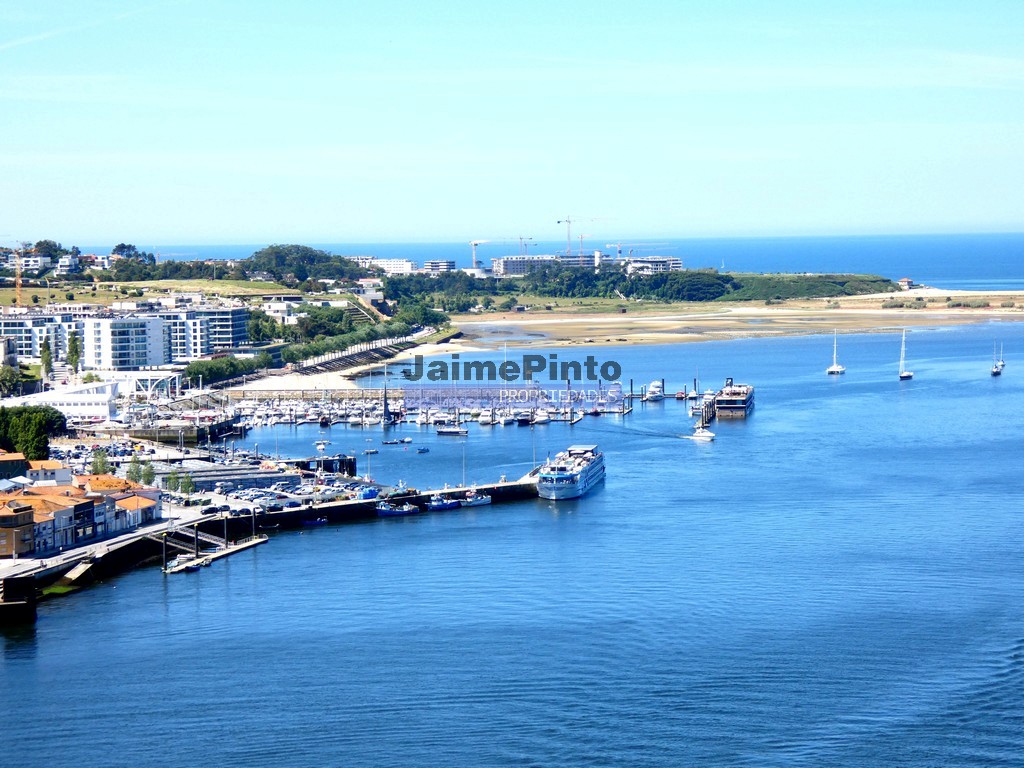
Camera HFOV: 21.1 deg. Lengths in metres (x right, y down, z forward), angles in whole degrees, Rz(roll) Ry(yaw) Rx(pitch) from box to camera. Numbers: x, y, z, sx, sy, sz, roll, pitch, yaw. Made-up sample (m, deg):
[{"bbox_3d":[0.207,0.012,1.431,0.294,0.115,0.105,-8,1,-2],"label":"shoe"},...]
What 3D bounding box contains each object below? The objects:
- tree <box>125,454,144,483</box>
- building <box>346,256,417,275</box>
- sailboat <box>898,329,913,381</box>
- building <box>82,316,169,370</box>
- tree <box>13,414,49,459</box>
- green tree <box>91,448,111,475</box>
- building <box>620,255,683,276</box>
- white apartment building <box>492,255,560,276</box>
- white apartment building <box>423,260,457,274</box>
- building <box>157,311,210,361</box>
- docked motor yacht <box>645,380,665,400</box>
[{"bbox_3d":[-106.470,24.100,775.480,4.200,8.600,4.200,-1,3,0],"label":"tree"},{"bbox_3d":[-135.150,-121.480,2827.510,70.000,17.000,18.000,0,3,20],"label":"building"},{"bbox_3d":[178.970,-13.310,1250.000,4.100,23.000,13.500,0,4,23],"label":"sailboat"},{"bbox_3d":[-163.320,-16.880,1164.000,31.000,21.700,19.000,-2,4,-24],"label":"building"},{"bbox_3d":[-150.550,16.880,860.170,10.500,15.000,9.500,-1,3,0],"label":"tree"},{"bbox_3d":[-119.490,23.280,798.460,4.900,8.400,4.900,-1,3,0],"label":"green tree"},{"bbox_3d":[130.740,-109.150,2560.000,50.000,17.500,25.000,0,3,15],"label":"building"},{"bbox_3d":[14.130,-119.560,2775.690,64.000,20.500,22.000,-3,4,-28],"label":"white apartment building"},{"bbox_3d":[-67.390,-107.800,2550.000,23.000,13.000,18.000,1,4,23],"label":"white apartment building"},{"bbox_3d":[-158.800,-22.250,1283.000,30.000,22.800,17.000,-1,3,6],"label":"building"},{"bbox_3d":[59.600,2.740,1141.000,4.400,7.100,14.500,1,4,26],"label":"docked motor yacht"}]

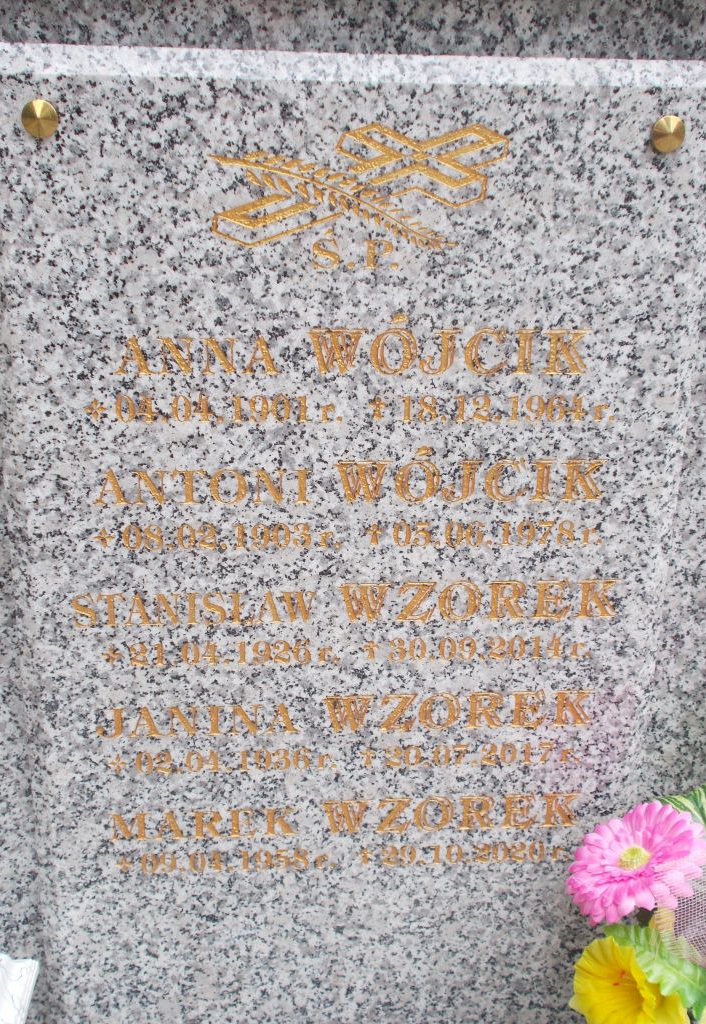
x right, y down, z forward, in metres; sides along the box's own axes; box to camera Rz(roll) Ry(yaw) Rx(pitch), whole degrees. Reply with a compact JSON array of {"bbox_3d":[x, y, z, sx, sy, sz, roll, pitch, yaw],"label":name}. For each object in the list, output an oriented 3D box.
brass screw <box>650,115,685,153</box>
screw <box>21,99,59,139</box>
[{"bbox_3d":[0.191,-0.228,0.697,0.021,0.021,0.007,0,22,-5],"label":"brass screw"},{"bbox_3d":[-0.180,-0.227,0.665,0.021,0.021,0.007,0,22,-5],"label":"screw"}]

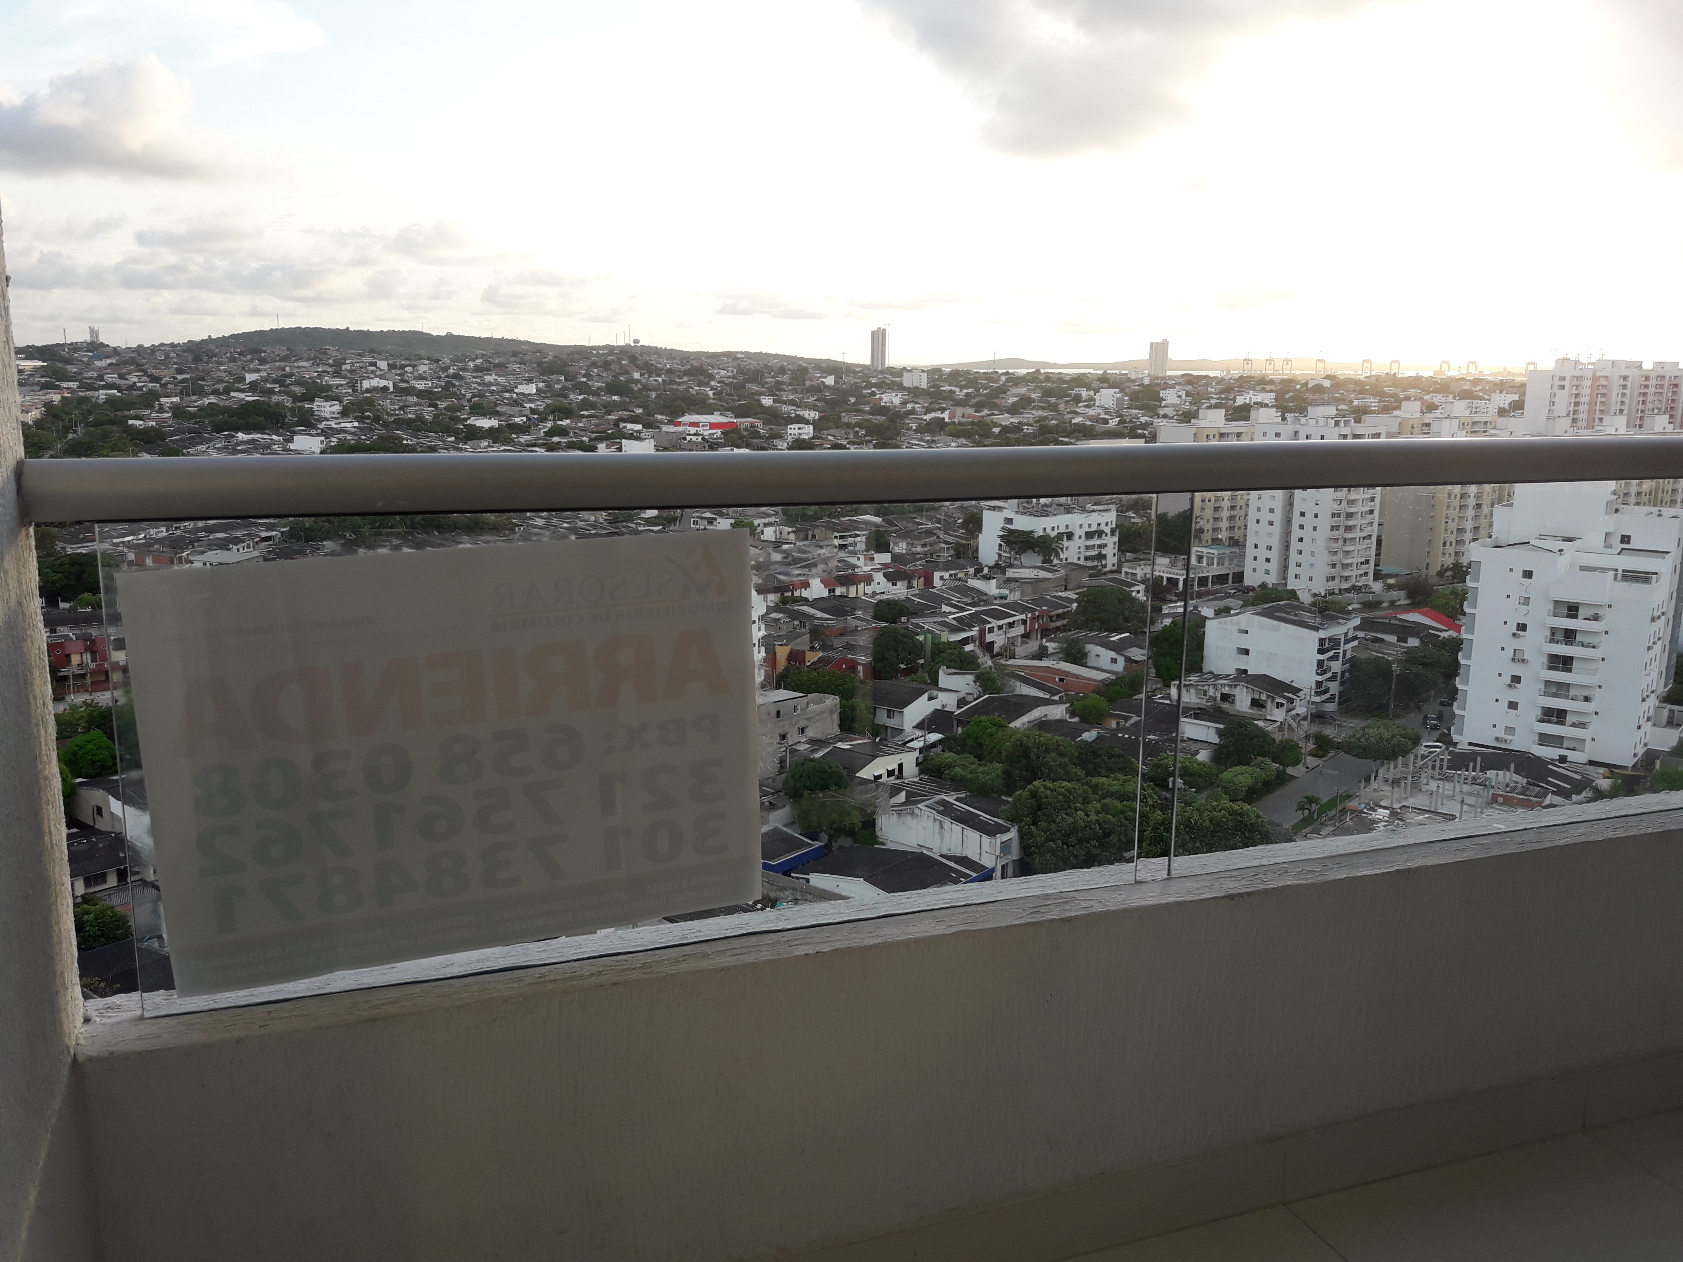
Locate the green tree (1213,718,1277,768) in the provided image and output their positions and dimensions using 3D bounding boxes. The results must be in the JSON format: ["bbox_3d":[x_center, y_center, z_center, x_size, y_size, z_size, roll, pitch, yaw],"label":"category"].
[{"bbox_3d":[43.970,13.070,149.250,6.900,6.600,6.900,0,11,0],"label":"green tree"}]

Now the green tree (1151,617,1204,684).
[{"bbox_3d":[43.450,3.000,177.090,6.800,9.300,6.500,3,12,14],"label":"green tree"}]

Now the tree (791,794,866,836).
[{"bbox_3d":[-1.140,18.330,127.870,6.600,6.000,6.400,1,11,0],"label":"tree"}]

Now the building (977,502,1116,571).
[{"bbox_3d":[50.320,-22.880,329.170,26.000,14.000,20.500,-8,14,-35],"label":"building"}]

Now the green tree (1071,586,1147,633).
[{"bbox_3d":[45.130,-2.800,230.620,12.500,9.000,12.000,0,11,0],"label":"green tree"}]

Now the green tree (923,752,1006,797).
[{"bbox_3d":[11.640,14.140,130.240,8.200,5.300,6.800,2,11,5],"label":"green tree"}]

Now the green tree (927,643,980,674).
[{"bbox_3d":[16.160,4.300,195.700,7.560,5.720,7.330,1,11,5],"label":"green tree"}]

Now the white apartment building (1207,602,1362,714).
[{"bbox_3d":[54.880,2.940,169.990,13.600,12.400,12.600,10,14,38],"label":"white apartment building"}]

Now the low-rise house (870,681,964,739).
[{"bbox_3d":[8.960,10.330,169.810,6.000,6.600,11.500,10,15,39],"label":"low-rise house"}]

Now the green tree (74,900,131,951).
[{"bbox_3d":[-51.530,20.930,94.770,4.800,4.800,4.500,-6,13,-29],"label":"green tree"}]

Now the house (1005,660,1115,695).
[{"bbox_3d":[32.090,7.110,193.030,5.500,4.700,18.000,-8,14,-37],"label":"house"}]

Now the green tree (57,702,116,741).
[{"bbox_3d":[-82.840,10.970,150.380,7.000,6.000,6.500,0,11,0],"label":"green tree"}]

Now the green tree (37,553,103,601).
[{"bbox_3d":[-131.200,-9.270,231.980,12.500,8.700,11.000,-6,13,-29],"label":"green tree"}]

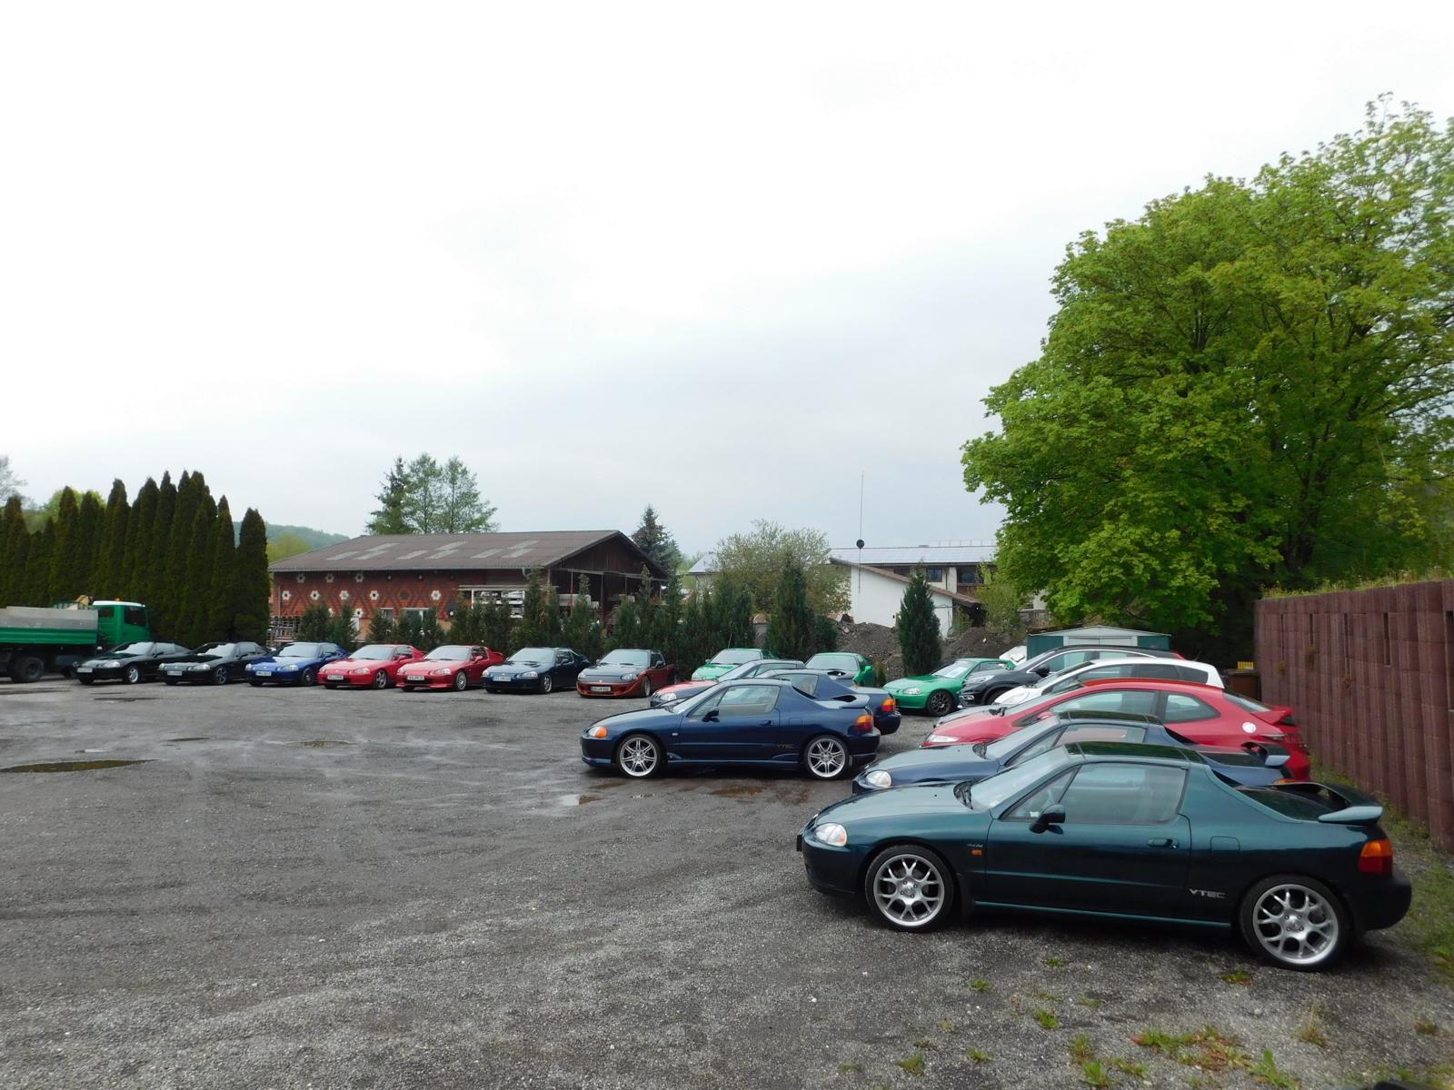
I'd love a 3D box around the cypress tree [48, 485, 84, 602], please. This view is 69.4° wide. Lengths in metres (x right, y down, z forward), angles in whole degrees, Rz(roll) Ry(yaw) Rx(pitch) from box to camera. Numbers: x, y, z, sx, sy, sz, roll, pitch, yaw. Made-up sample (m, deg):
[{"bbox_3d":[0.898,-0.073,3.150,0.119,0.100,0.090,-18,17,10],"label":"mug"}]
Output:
[{"bbox_3d":[-25.807,1.220,40.775,1.628,6.935,1.628,3,-4,-32],"label":"cypress tree"}]

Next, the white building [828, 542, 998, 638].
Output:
[{"bbox_3d":[10.447,2.880,58.196,10.500,6.100,8.000,0,-4,2],"label":"white building"}]

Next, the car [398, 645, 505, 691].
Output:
[{"bbox_3d":[-7.694,3.479,30.013,1.710,1.240,4.000,-1,-4,16],"label":"car"}]

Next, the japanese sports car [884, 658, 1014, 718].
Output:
[{"bbox_3d":[5.606,3.233,24.135,4.000,1.260,1.720,2,-4,-18],"label":"japanese sports car"}]

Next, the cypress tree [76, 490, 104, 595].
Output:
[{"bbox_3d":[-23.221,1.366,38.287,1.050,6.500,1.050,3,-5,-31],"label":"cypress tree"}]

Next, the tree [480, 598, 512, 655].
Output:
[{"bbox_3d":[-7.131,2.916,32.275,1.100,2.600,1.100,1,-4,-12],"label":"tree"}]

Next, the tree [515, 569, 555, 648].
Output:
[{"bbox_3d":[-6.033,2.527,33.115,1.250,3.580,1.250,1,-4,-10],"label":"tree"}]

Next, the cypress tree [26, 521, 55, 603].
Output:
[{"bbox_3d":[-28.423,2.019,43.691,1.270,5.960,1.270,2,-4,-33],"label":"cypress tree"}]

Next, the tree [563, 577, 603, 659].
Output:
[{"bbox_3d":[-4.434,2.641,32.505,1.190,3.280,1.190,0,-4,-8],"label":"tree"}]

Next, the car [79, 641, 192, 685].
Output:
[{"bbox_3d":[-17.996,3.567,32.354,1.710,1.240,4.000,-1,-4,15],"label":"car"}]

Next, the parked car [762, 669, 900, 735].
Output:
[{"bbox_3d":[0.846,2.634,17.114,4.000,1.250,1.710,0,-4,-1],"label":"parked car"}]

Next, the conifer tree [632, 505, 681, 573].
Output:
[{"bbox_3d":[-4.407,1.822,64.018,3.800,9.000,3.800,1,-4,-4],"label":"conifer tree"}]

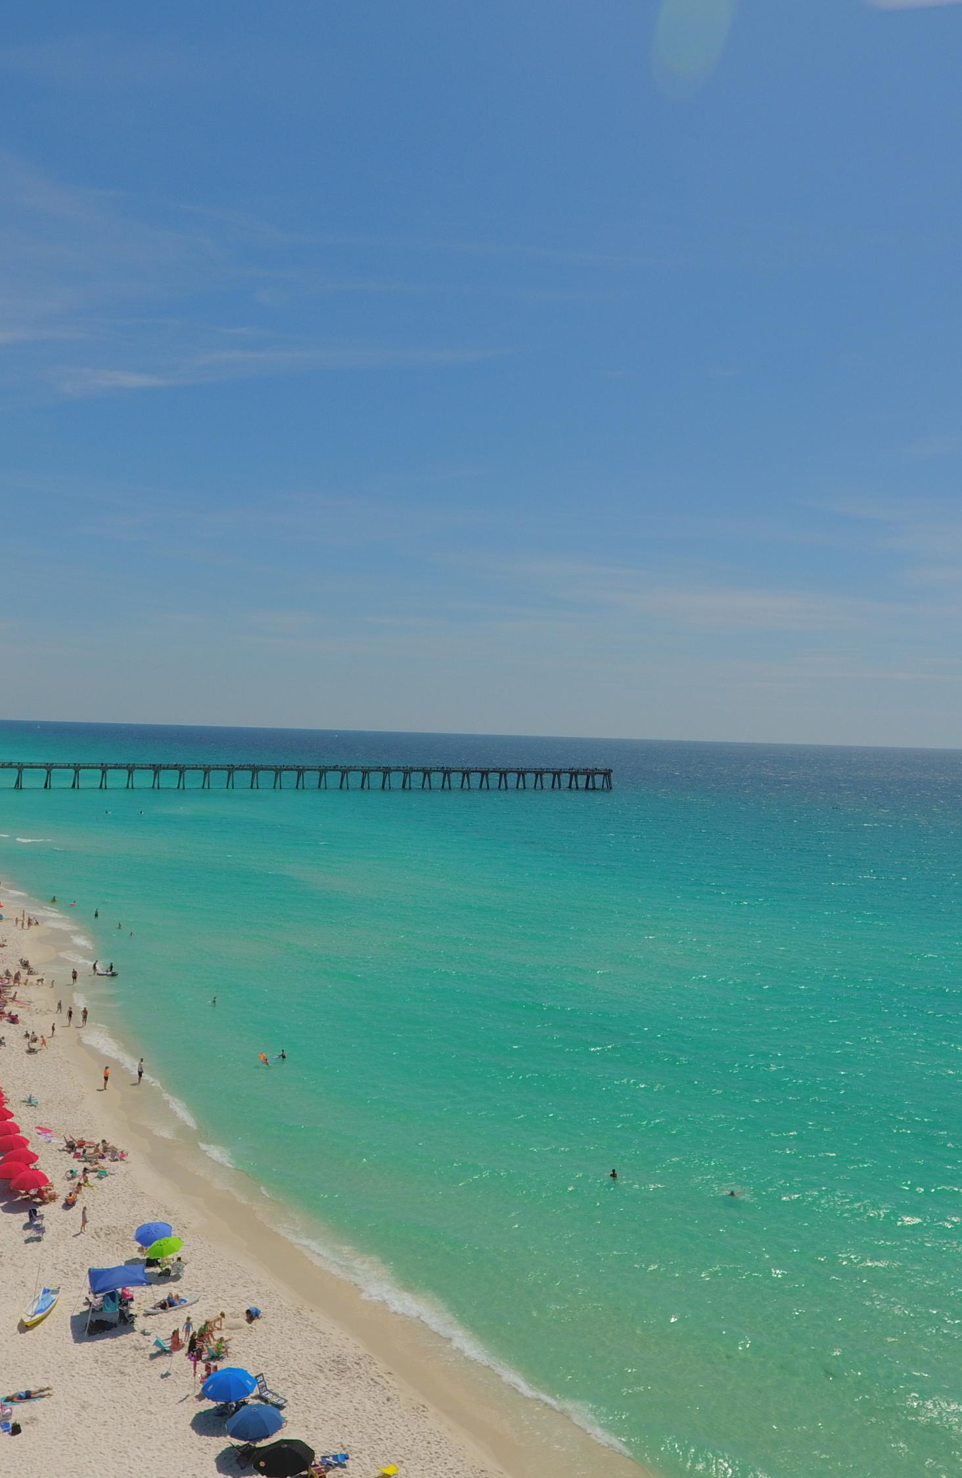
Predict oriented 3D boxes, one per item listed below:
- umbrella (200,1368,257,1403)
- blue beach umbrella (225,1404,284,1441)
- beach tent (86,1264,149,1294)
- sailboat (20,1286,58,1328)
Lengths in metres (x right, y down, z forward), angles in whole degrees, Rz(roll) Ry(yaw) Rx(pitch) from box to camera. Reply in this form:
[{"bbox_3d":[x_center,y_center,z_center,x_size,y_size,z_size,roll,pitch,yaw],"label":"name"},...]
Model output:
[{"bbox_3d":[-9.555,25.019,43.375,2.100,1.800,2.100,2,0,0],"label":"umbrella"},{"bbox_3d":[-8.146,25.077,41.275,2.100,1.800,2.100,2,0,0],"label":"blue beach umbrella"},{"bbox_3d":[-16.058,24.519,50.677,2.750,2.250,2.750,2,0,-25],"label":"beach tent"},{"bbox_3d":[-19.619,25.290,50.540,1.080,0.500,2.800,2,0,2],"label":"sailboat"}]

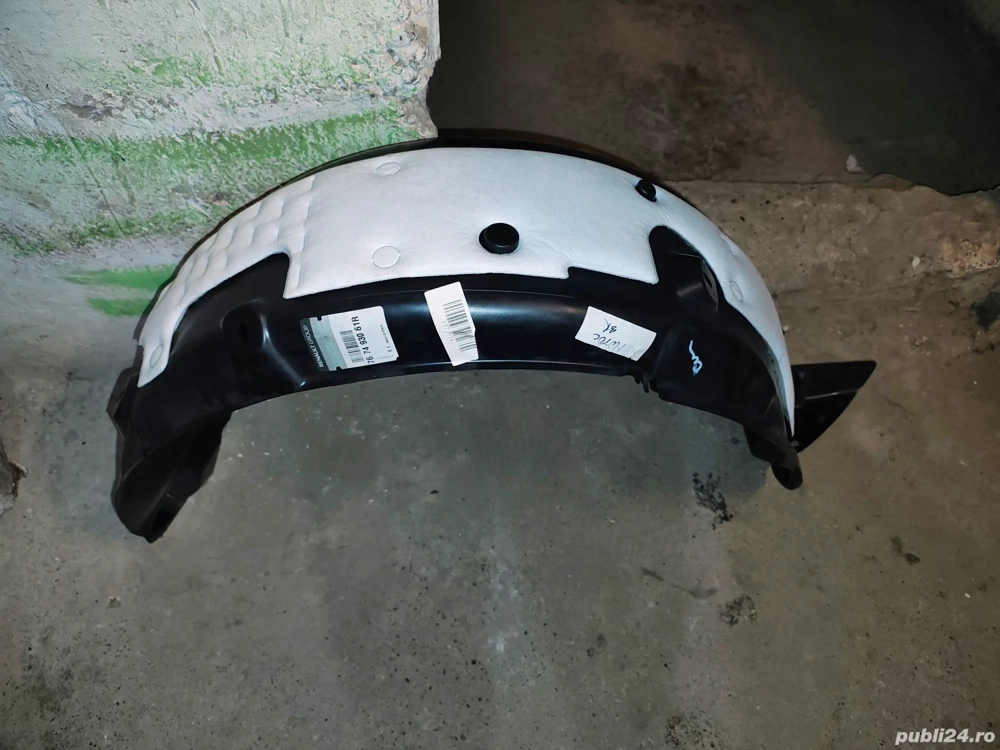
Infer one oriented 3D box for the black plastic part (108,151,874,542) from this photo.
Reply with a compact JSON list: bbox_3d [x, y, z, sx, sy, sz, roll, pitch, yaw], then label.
[{"bbox_3d":[0.002,-0.032,0.742,0.855,0.345,0.250,-3,56,-2],"label":"black plastic part"}]

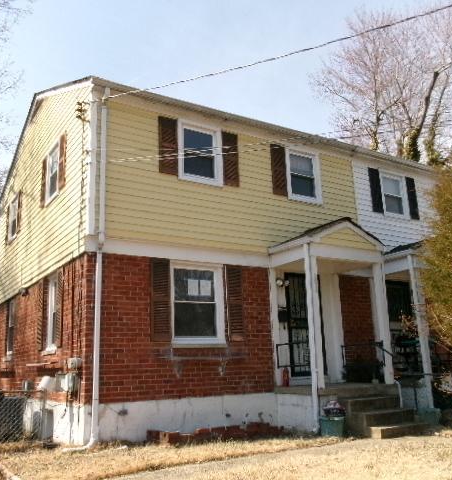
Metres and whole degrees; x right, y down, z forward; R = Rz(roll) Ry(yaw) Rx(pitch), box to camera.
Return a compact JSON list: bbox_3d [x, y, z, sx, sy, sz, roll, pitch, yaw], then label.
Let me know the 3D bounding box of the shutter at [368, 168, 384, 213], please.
[{"bbox_3d":[3.579,-1.171,12.286,0.385,1.060,0.040,7,-16,-32],"label":"shutter"}]

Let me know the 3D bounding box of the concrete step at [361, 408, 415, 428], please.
[{"bbox_3d":[2.598,2.922,8.540,1.150,0.195,0.320,7,-16,-32],"label":"concrete step"}]

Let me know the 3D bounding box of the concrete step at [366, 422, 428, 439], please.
[{"bbox_3d":[2.759,3.024,8.265,1.150,0.160,0.320,7,-16,-32],"label":"concrete step"}]

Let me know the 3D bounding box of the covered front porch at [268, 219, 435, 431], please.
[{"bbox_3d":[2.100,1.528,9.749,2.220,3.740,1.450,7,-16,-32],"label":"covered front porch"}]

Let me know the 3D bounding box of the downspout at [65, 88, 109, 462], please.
[{"bbox_3d":[-2.092,0.225,7.973,0.540,5.660,0.350,7,-16,-32],"label":"downspout"}]

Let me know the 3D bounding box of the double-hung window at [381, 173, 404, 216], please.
[{"bbox_3d":[4.131,-1.090,12.656,0.890,1.060,0.100,7,-16,-32],"label":"double-hung window"}]

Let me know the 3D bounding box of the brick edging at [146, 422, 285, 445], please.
[{"bbox_3d":[-0.089,3.124,8.422,2.590,0.250,0.280,7,-16,-32],"label":"brick edging"}]

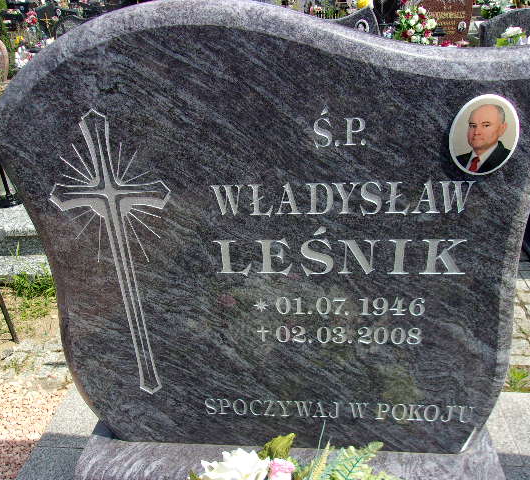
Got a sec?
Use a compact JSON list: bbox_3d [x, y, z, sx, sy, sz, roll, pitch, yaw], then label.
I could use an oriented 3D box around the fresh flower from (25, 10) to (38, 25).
[{"bbox_3d":[-3.415,-3.254,7.300,0.180,0.200,0.180,0,29,6],"label":"fresh flower"}]

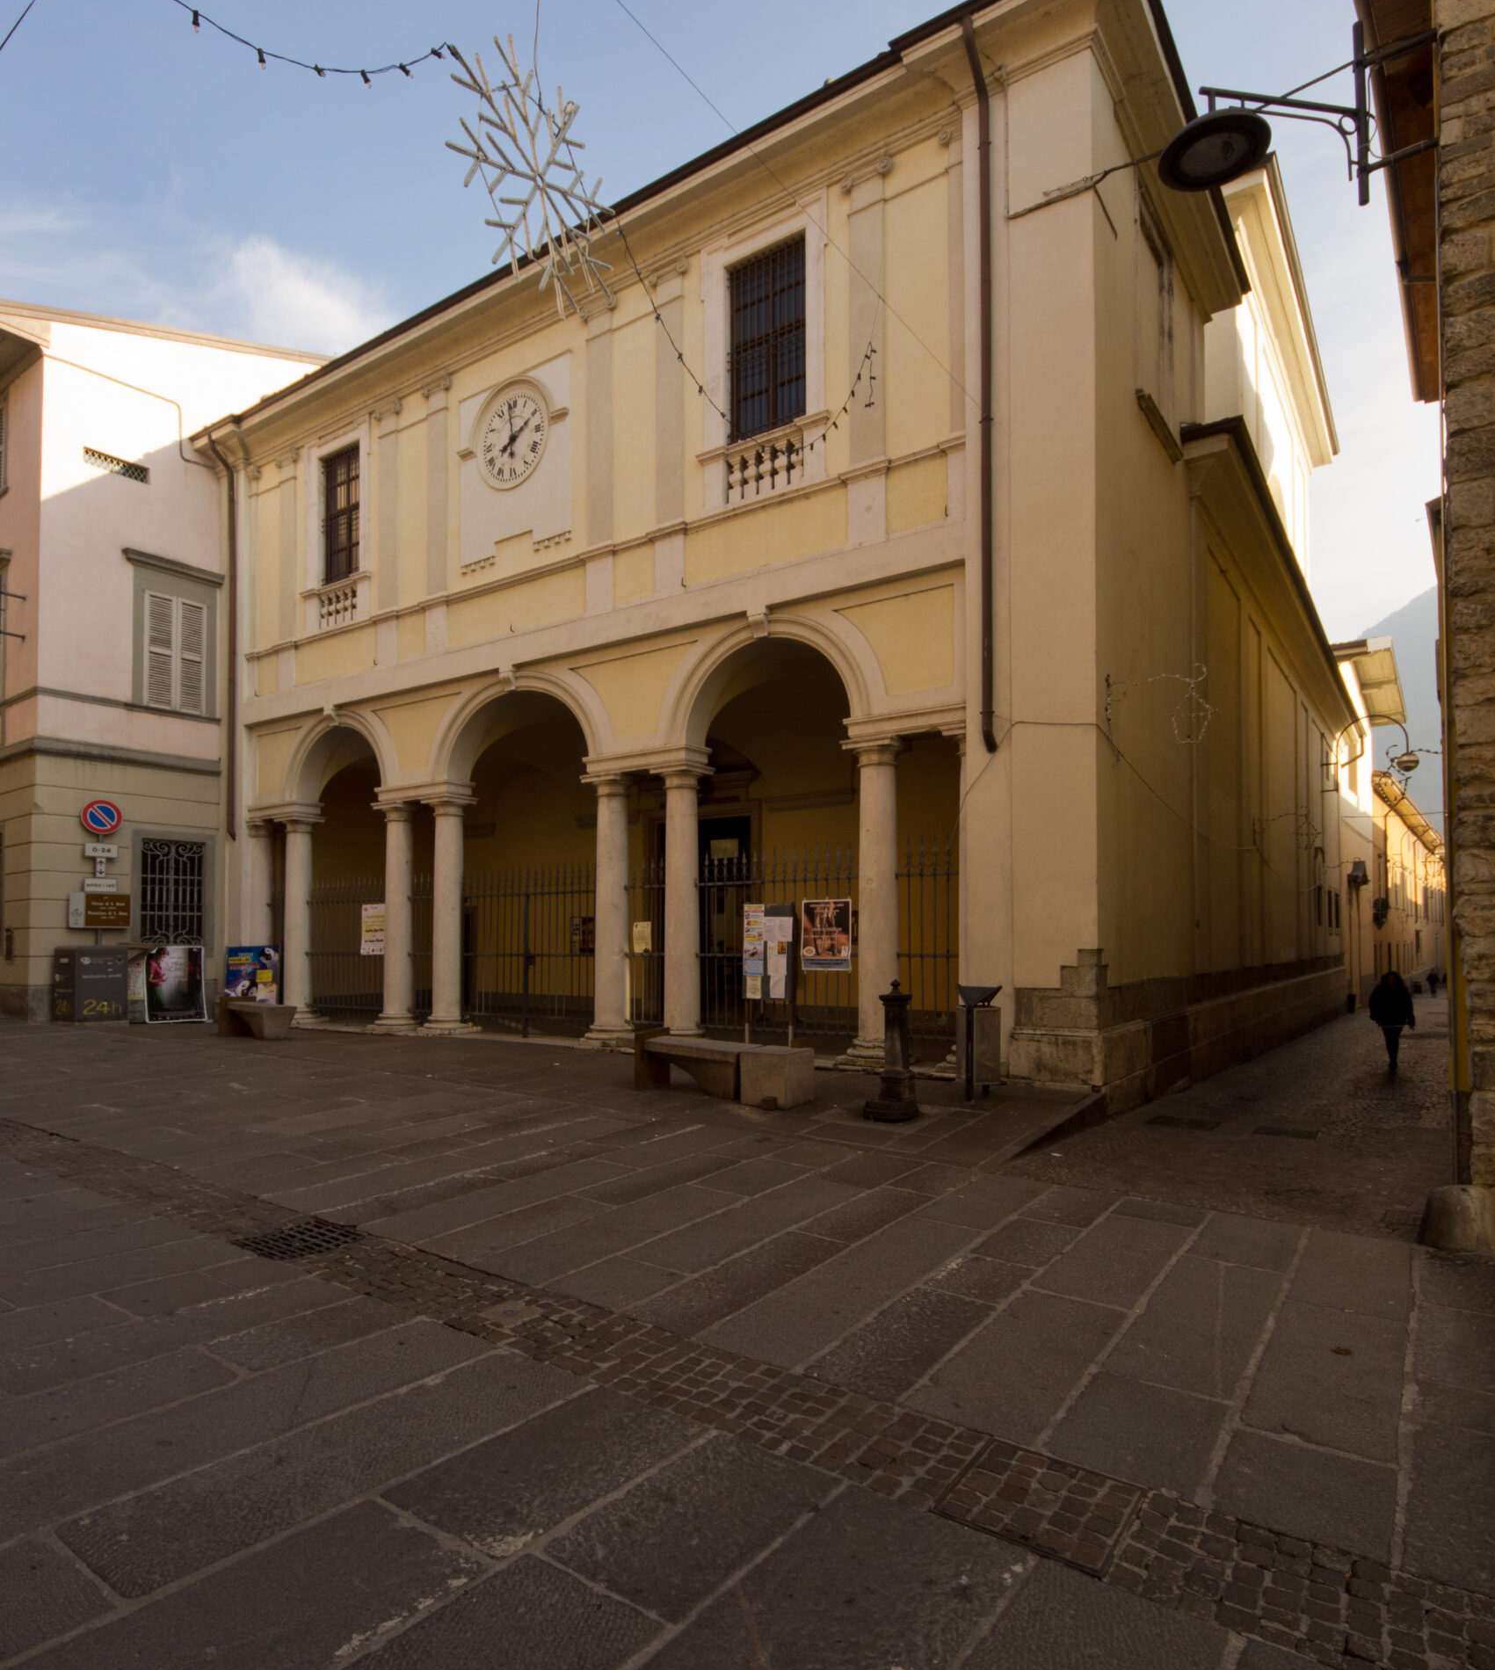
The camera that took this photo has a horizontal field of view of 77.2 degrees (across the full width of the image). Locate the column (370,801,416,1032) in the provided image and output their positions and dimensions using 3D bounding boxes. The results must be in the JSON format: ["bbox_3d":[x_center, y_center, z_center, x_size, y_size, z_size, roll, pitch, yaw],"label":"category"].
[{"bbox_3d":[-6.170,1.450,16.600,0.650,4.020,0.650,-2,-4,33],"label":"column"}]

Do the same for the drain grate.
[{"bbox_3d":[-2.480,2.220,5.150,0.500,0.040,0.500,-2,-4,35],"label":"drain grate"}]

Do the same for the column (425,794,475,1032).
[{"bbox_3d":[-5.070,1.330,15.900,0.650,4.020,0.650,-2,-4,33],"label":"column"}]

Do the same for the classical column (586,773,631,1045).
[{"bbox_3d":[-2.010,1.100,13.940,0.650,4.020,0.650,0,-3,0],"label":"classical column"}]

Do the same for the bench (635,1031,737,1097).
[{"bbox_3d":[-0.510,2.390,9.600,1.250,0.530,0.470,-2,-4,33],"label":"bench"}]

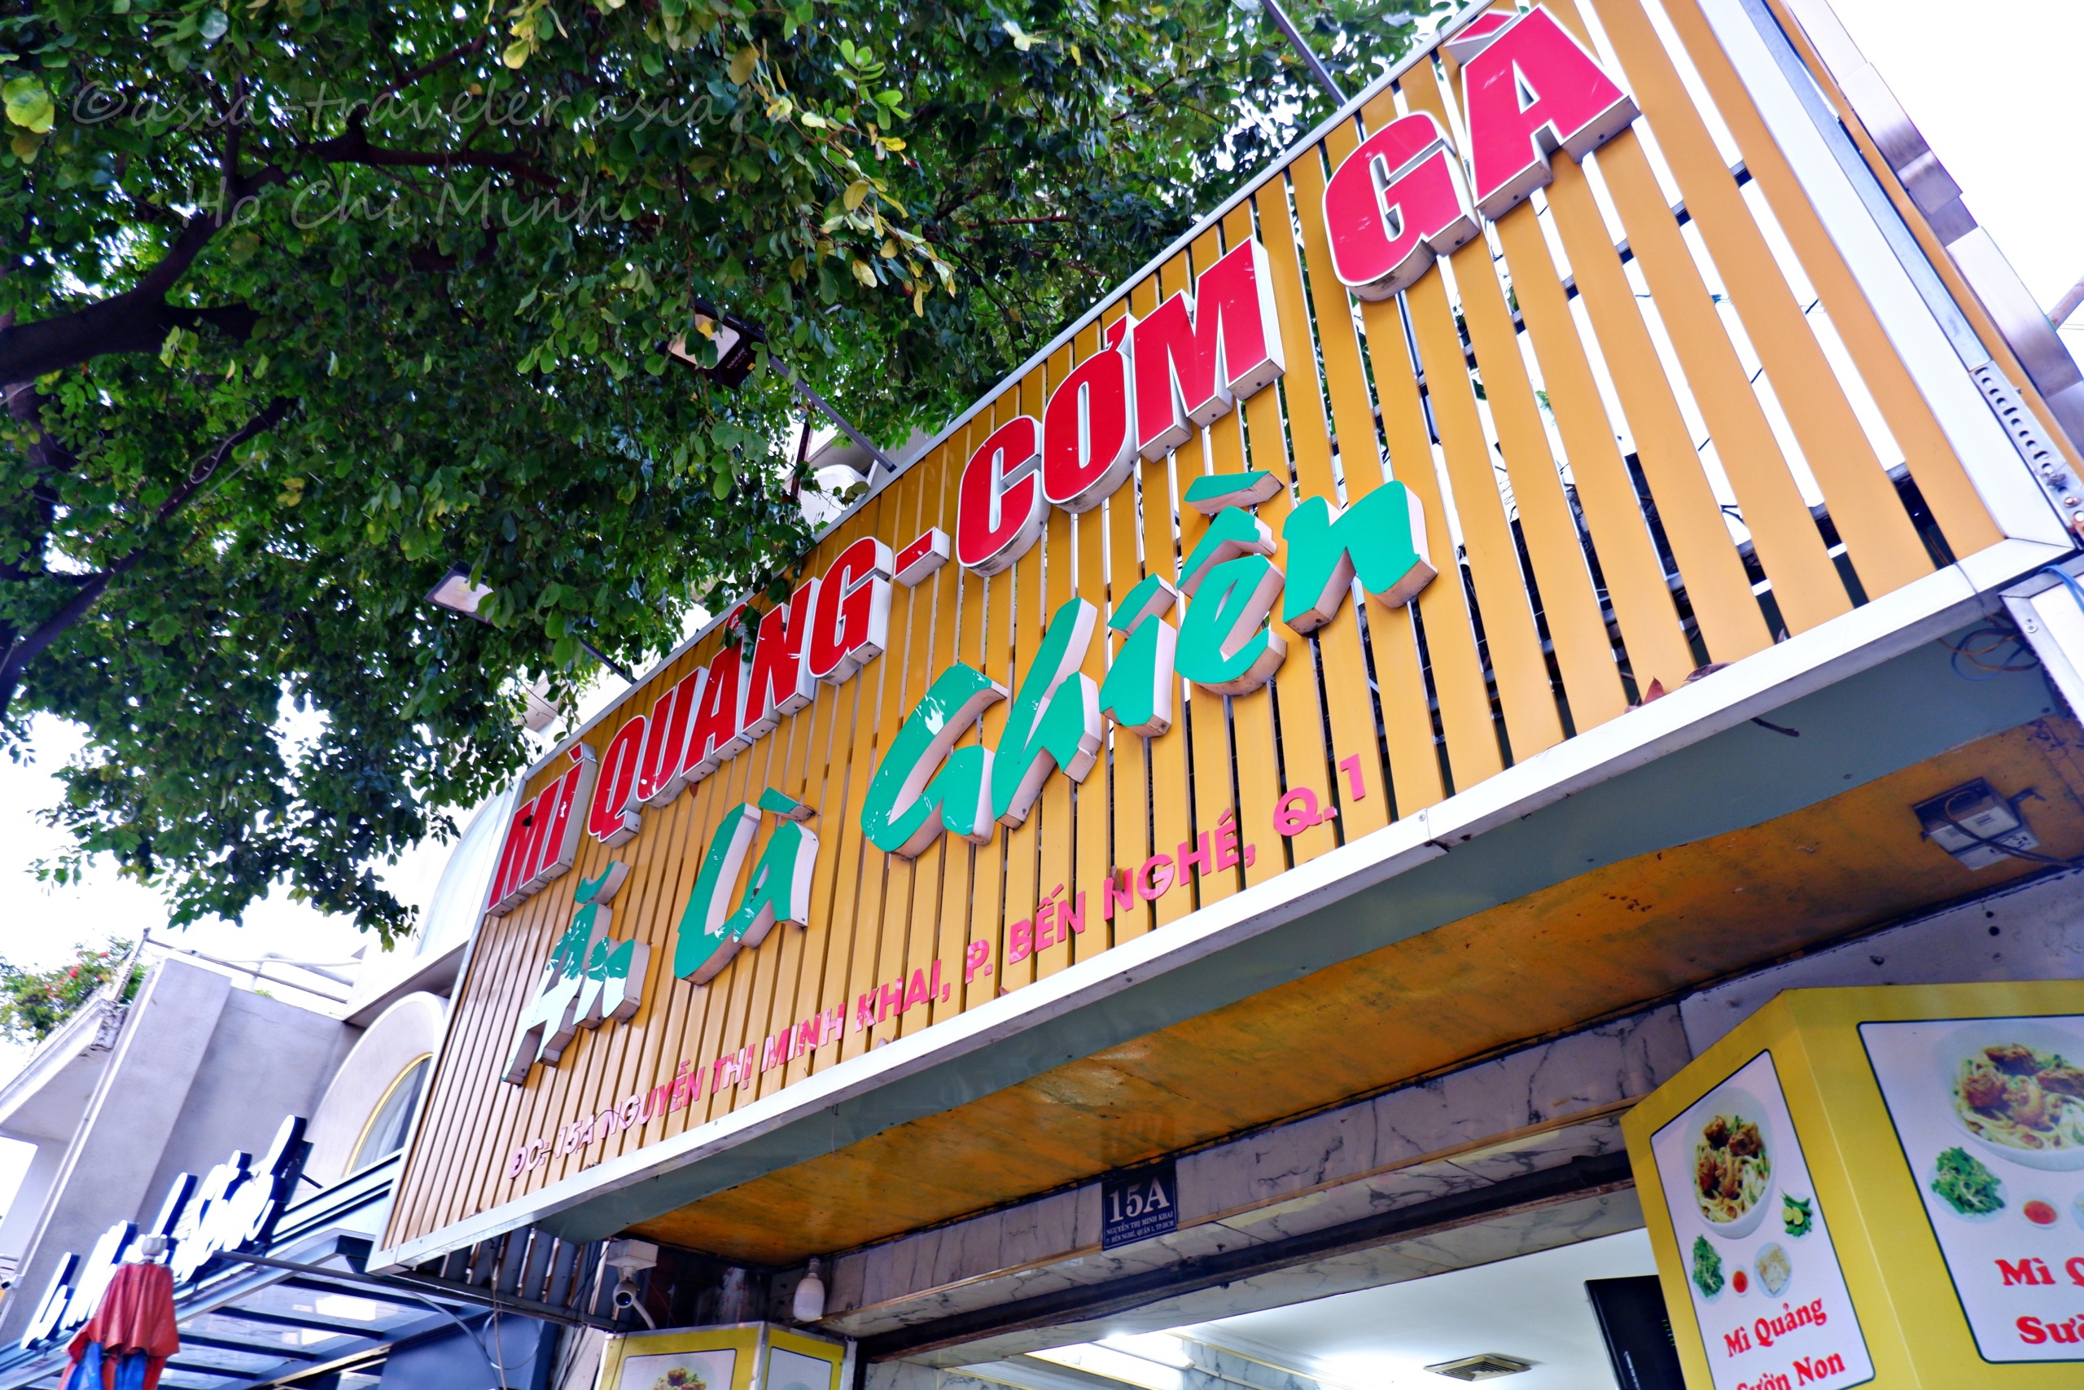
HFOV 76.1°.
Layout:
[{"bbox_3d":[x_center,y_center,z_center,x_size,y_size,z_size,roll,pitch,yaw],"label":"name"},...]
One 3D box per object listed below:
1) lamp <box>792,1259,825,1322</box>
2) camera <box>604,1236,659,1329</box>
[{"bbox_3d":[-0.698,1.803,4.045,0.094,0.180,0.094,1,-38,1],"label":"lamp"},{"bbox_3d":[-1.285,1.824,4.140,0.148,0.220,0.175,11,-39,-12],"label":"camera"}]

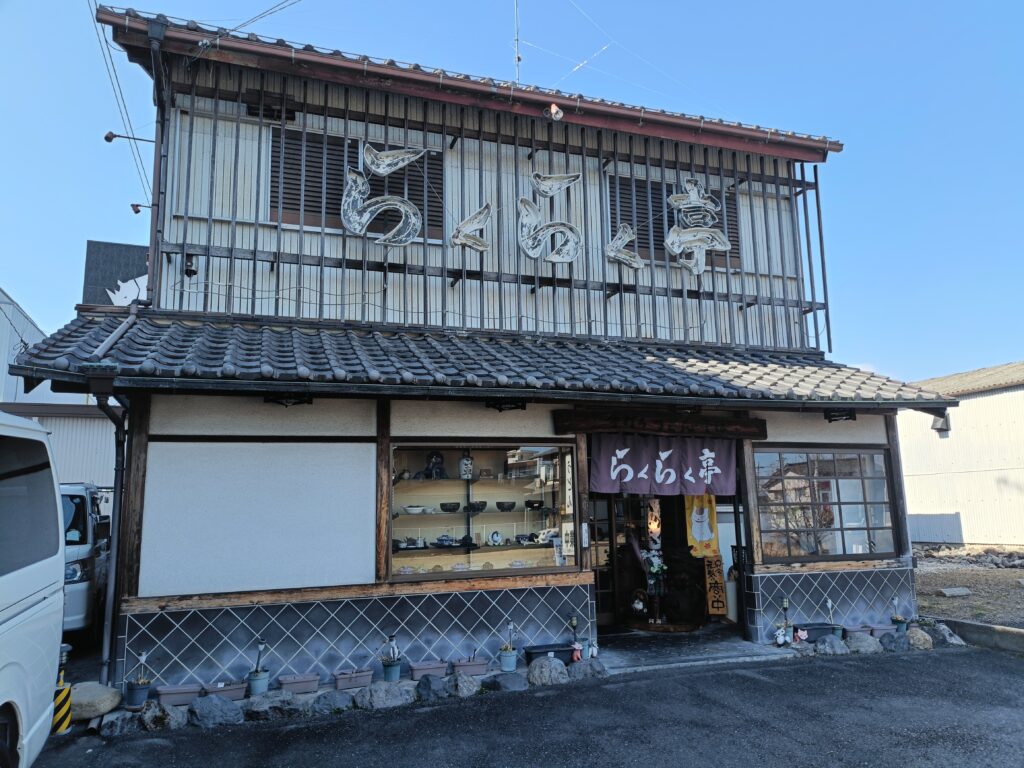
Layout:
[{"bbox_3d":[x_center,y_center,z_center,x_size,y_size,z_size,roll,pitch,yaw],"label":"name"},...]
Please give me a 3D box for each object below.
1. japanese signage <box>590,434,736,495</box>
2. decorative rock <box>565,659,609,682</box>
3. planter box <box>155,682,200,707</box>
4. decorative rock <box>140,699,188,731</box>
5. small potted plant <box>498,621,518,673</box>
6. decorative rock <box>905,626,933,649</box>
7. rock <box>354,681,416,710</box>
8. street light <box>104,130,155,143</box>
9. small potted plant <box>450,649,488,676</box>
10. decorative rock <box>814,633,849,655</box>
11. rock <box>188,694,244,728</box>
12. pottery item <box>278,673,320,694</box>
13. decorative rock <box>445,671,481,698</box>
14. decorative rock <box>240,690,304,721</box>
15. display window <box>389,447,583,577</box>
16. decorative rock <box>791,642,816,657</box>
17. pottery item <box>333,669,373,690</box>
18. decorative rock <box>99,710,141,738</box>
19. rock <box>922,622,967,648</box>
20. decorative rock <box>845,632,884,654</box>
[{"bbox_3d":[1.495,0.786,7.122,1.600,0.560,0.060,2,-9,-19],"label":"japanese signage"},{"bbox_3d":[0.639,2.379,6.200,0.345,0.130,0.250,2,-9,-20],"label":"decorative rock"},{"bbox_3d":[-2.384,2.243,5.316,0.300,0.118,0.155,2,-9,-20],"label":"planter box"},{"bbox_3d":[-2.352,2.225,5.003,0.310,0.180,0.240,2,-9,-19],"label":"decorative rock"},{"bbox_3d":[-0.043,2.186,6.188,0.160,0.405,0.155,-1,-8,0],"label":"small potted plant"},{"bbox_3d":[4.141,2.591,7.516,0.224,0.212,0.190,2,-10,-19],"label":"decorative rock"},{"bbox_3d":[-0.980,2.412,5.733,0.468,0.168,0.290,2,-10,-19],"label":"rock"},{"bbox_3d":[-3.808,-2.485,7.480,0.580,0.104,0.097,2,-10,-19],"label":"street light"},{"bbox_3d":[-0.360,2.287,6.064,0.300,0.180,0.155,2,-9,-20],"label":"small potted plant"},{"bbox_3d":[3.029,2.453,6.997,0.315,0.148,0.240,2,-9,-20],"label":"decorative rock"},{"bbox_3d":[-2.128,2.363,5.341,0.368,0.196,0.239,2,-10,-19],"label":"rock"},{"bbox_3d":[-1.611,2.273,5.600,0.298,0.115,0.155,2,-9,-20],"label":"pottery item"},{"bbox_3d":[-0.377,2.344,5.810,0.275,0.165,0.210,2,-9,-20],"label":"decorative rock"},{"bbox_3d":[-1.681,2.245,5.197,0.430,0.180,0.260,2,-9,-19],"label":"decorative rock"},{"bbox_3d":[-0.216,1.091,6.440,1.705,1.130,0.160,2,-9,-19],"label":"display window"},{"bbox_3d":[2.695,2.455,6.880,0.250,0.125,0.200,2,-9,-19],"label":"decorative rock"},{"bbox_3d":[-1.238,2.287,5.737,0.303,0.115,0.155,2,-9,-20],"label":"pottery item"},{"bbox_3d":[-2.694,2.356,5.127,0.272,0.146,0.190,2,-10,-19],"label":"decorative rock"},{"bbox_3d":[4.486,2.611,7.674,0.401,0.239,0.320,2,-10,-19],"label":"rock"},{"bbox_3d":[3.323,2.441,7.005,0.340,0.165,0.260,2,-9,-20],"label":"decorative rock"}]

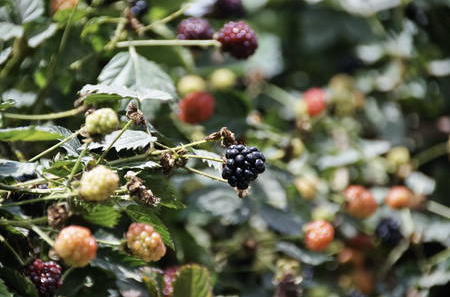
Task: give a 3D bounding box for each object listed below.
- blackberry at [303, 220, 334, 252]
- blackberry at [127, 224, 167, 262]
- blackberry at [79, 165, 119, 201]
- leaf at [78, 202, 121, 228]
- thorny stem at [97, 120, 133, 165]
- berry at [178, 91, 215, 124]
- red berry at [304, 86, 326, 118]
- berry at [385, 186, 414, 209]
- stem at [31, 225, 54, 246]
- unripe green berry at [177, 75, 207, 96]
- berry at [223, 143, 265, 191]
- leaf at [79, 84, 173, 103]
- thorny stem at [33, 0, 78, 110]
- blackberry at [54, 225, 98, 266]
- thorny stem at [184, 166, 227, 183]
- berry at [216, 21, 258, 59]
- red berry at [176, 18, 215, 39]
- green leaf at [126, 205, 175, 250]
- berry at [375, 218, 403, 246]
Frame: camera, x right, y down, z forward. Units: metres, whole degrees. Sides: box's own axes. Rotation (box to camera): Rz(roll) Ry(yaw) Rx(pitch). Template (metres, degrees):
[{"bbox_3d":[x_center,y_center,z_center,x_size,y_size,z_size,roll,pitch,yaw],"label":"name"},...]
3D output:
[{"bbox_3d":[0.050,0.046,2.000,0.016,0.016,0.016,0,10,0],"label":"blackberry"},{"bbox_3d":[-0.038,0.045,1.800,0.019,0.018,0.018,0,10,0],"label":"blackberry"},{"bbox_3d":[-0.060,0.017,1.780,0.019,0.017,0.018,0,10,0],"label":"blackberry"},{"bbox_3d":[-0.061,0.031,1.810,0.021,0.005,0.017,22,43,11],"label":"leaf"},{"bbox_3d":[-0.052,-0.003,1.770,0.003,0.028,0.003,38,0,0],"label":"thorny stem"},{"bbox_3d":[-0.015,-0.021,1.930,0.018,0.017,0.018,0,6,0],"label":"berry"},{"bbox_3d":[0.045,-0.023,1.860,0.011,0.014,0.012,0,6,0],"label":"red berry"},{"bbox_3d":[0.085,0.024,1.820,0.013,0.012,0.013,0,6,0],"label":"berry"},{"bbox_3d":[-0.078,0.037,1.610,0.013,0.002,0.002,42,0,0],"label":"stem"},{"bbox_3d":[-0.018,-0.032,1.970,0.015,0.015,0.015,0,10,0],"label":"unripe green berry"},{"bbox_3d":[0.009,0.009,1.780,0.020,0.021,0.020,0,10,0],"label":"berry"},{"bbox_3d":[-0.044,-0.024,1.640,0.041,0.005,0.028,0,10,0],"label":"leaf"},{"bbox_3d":[-0.085,-0.045,1.880,0.003,0.059,0.003,23,0,0],"label":"thorny stem"},{"bbox_3d":[-0.070,0.046,1.750,0.020,0.020,0.020,0,6,0],"label":"blackberry"},{"bbox_3d":[-0.009,0.012,1.750,0.021,0.002,0.002,22,0,0],"label":"thorny stem"},{"bbox_3d":[0.006,-0.052,1.800,0.019,0.018,0.019,0,6,0],"label":"berry"},{"bbox_3d":[-0.015,-0.058,1.850,0.019,0.016,0.018,0,6,0],"label":"red berry"},{"bbox_3d":[-0.037,0.038,1.820,0.032,0.005,0.018,38,33,16],"label":"green leaf"},{"bbox_3d":[0.098,0.050,2.250,0.017,0.018,0.017,0,6,0],"label":"berry"}]

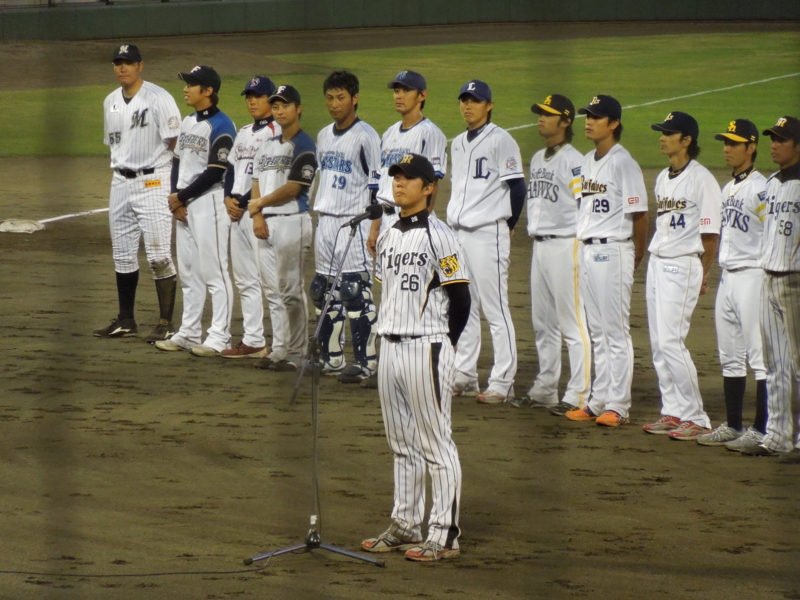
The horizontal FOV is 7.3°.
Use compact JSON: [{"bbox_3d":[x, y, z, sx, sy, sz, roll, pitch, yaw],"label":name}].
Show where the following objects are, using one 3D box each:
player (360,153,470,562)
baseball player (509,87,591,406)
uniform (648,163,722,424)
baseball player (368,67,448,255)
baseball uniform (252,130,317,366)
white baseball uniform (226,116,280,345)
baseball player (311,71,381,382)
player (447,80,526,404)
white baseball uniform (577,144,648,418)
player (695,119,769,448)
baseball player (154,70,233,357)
[{"bbox_3d":[0.076,0.247,28.971,0.380,1.852,0.510,-3,5,-38],"label":"player"},{"bbox_3d":[0.891,-0.276,36.054,0.380,1.815,0.520,-4,6,-44],"label":"baseball player"},{"bbox_3d":[1.587,-0.032,34.869,0.340,1.490,0.470,-3,5,-32],"label":"uniform"},{"bbox_3d":[0.052,-0.444,37.978,0.520,1.895,0.370,4,6,45],"label":"baseball player"},{"bbox_3d":[-0.719,-0.328,39.286,0.360,1.471,0.480,-4,6,-43],"label":"baseball uniform"},{"bbox_3d":[-0.941,-0.418,39.908,0.330,1.503,0.500,-4,6,-44],"label":"white baseball uniform"},{"bbox_3d":[-0.336,-0.472,38.543,0.490,1.868,0.360,3,5,35],"label":"baseball player"},{"bbox_3d":[0.505,-0.354,36.476,0.380,1.850,0.520,-4,6,-44],"label":"player"},{"bbox_3d":[1.206,-0.110,35.645,0.340,1.552,0.480,-3,5,-33],"label":"white baseball uniform"},{"bbox_3d":[1.857,-0.102,34.283,0.380,1.784,0.520,-4,6,-42],"label":"player"},{"bbox_3d":[-1.310,-0.584,40.050,0.410,1.819,0.520,-4,6,-40],"label":"baseball player"}]

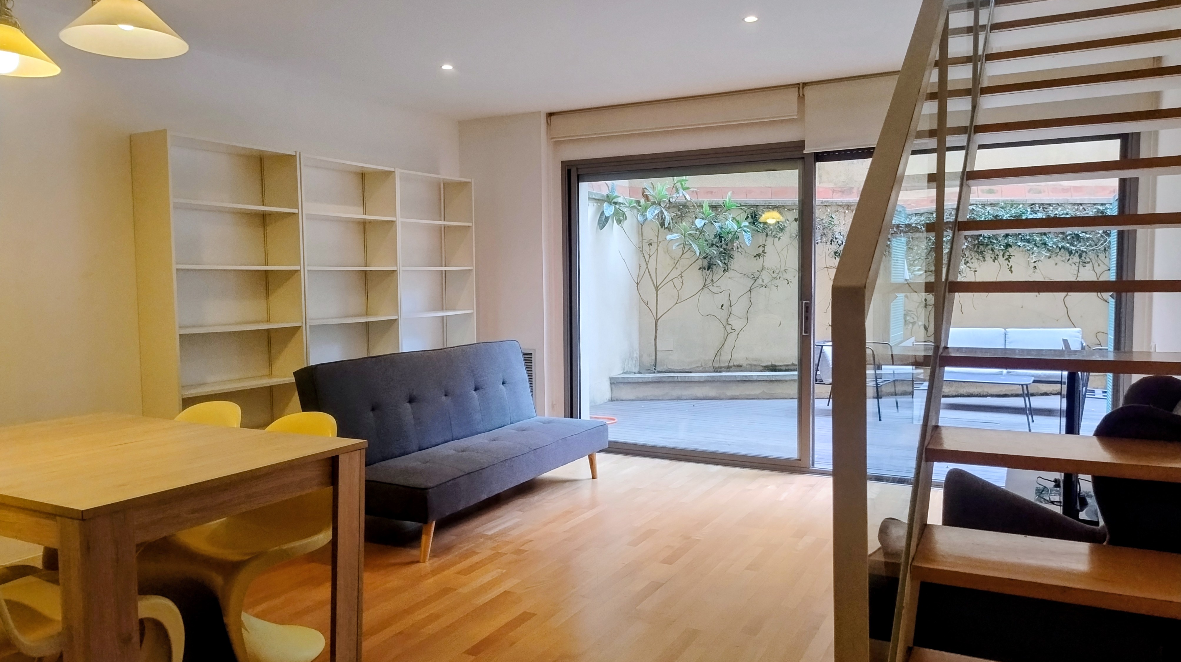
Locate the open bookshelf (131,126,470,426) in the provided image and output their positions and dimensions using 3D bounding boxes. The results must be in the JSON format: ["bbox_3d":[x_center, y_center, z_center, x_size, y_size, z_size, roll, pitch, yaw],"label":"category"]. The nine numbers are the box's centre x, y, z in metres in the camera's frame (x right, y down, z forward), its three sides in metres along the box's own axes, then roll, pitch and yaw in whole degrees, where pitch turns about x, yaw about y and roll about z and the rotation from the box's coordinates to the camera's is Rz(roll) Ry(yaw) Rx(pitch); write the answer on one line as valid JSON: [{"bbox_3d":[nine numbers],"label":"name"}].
[{"bbox_3d":[-1.611,-0.052,5.231,0.305,2.020,2.400,1,4,30],"label":"open bookshelf"}]

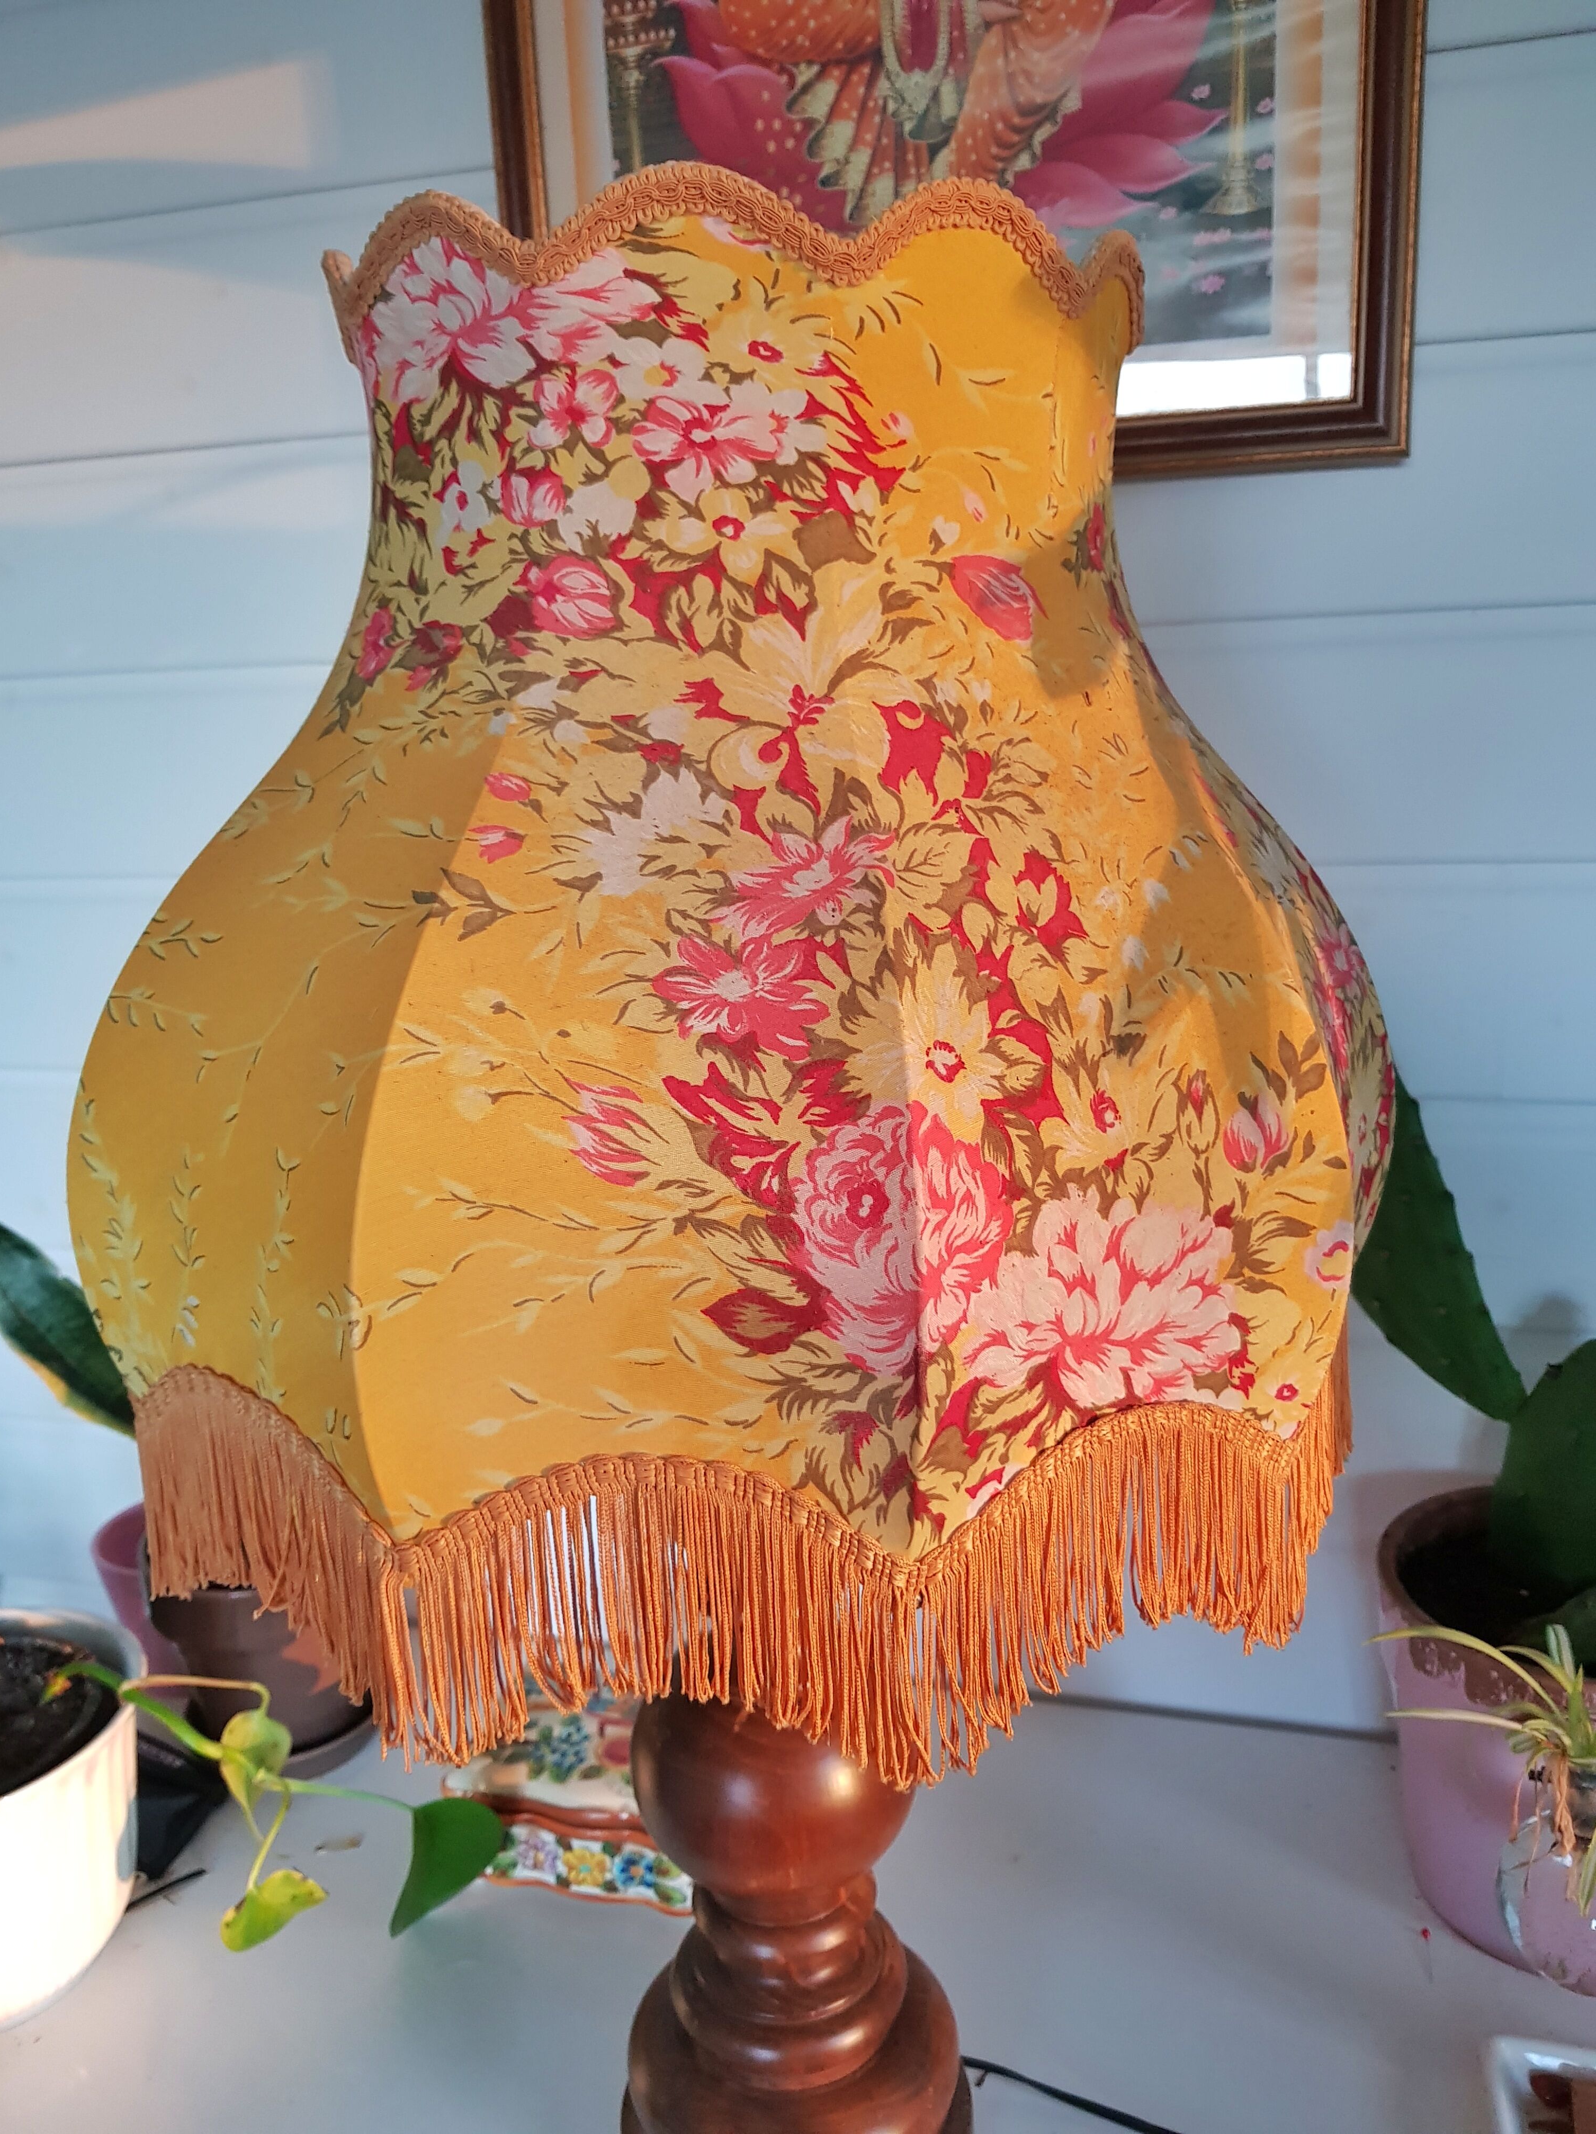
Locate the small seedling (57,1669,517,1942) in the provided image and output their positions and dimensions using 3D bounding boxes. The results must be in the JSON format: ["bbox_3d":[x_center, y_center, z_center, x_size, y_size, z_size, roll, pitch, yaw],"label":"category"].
[{"bbox_3d":[-0.265,0.374,0.814,0.220,0.120,0.090,-8,14,-21],"label":"small seedling"}]

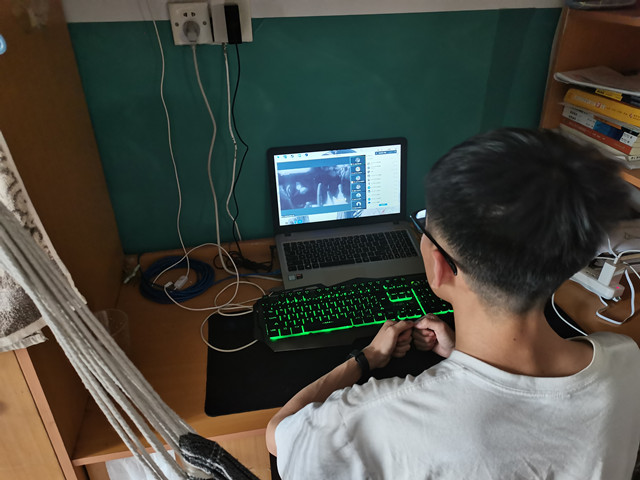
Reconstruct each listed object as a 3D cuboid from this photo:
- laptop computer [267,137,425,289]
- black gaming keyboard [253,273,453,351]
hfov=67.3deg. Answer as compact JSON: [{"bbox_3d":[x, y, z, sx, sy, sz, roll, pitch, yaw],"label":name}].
[{"bbox_3d":[0.080,-0.072,1.216,0.381,0.258,0.299,-6,33,-9],"label":"laptop computer"},{"bbox_3d":[0.091,0.149,1.069,0.475,0.035,0.187,-6,33,-10],"label":"black gaming keyboard"}]

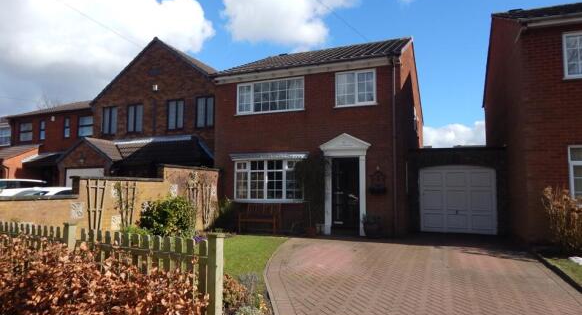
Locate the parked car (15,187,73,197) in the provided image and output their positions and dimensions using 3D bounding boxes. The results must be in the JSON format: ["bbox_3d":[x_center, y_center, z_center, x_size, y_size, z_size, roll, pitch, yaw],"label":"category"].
[{"bbox_3d":[-6.932,1.590,11.015,1.750,1.440,4.150,-2,-4,22],"label":"parked car"}]

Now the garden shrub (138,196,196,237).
[{"bbox_3d":[-3.005,1.482,8.941,1.300,1.080,1.200,-2,-4,22],"label":"garden shrub"}]

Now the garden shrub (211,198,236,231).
[{"bbox_3d":[-1.998,1.711,11.136,0.720,1.020,0.650,-2,-4,22],"label":"garden shrub"}]

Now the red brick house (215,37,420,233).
[{"bbox_3d":[1.904,-1.067,14.958,5.950,7.060,9.300,-2,-4,22],"label":"red brick house"}]

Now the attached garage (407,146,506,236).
[{"bbox_3d":[5.740,1.087,13.057,2.580,2.450,5.400,-2,-4,22],"label":"attached garage"}]

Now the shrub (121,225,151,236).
[{"bbox_3d":[-3.436,1.722,8.121,0.600,0.450,0.520,-2,-4,22],"label":"shrub"}]

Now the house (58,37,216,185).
[{"bbox_3d":[-4.549,-1.095,18.398,7.400,7.550,10.100,-2,-4,22],"label":"house"}]

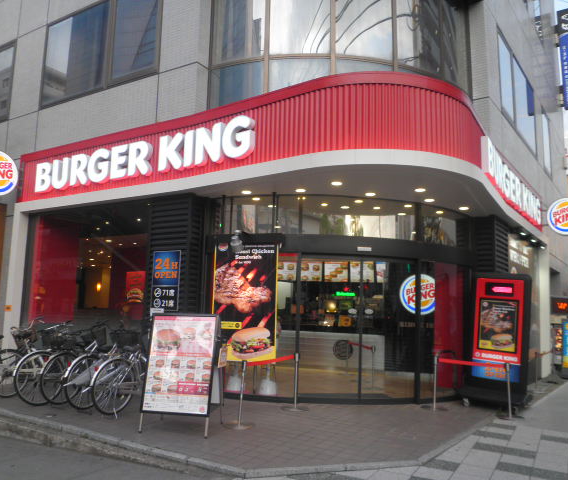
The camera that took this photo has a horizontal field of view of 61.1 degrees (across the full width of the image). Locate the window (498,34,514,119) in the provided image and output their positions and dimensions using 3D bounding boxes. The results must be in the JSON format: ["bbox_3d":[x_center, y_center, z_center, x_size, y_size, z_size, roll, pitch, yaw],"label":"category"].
[{"bbox_3d":[4.776,-3.439,10.295,0.080,1.630,1.090,-6,-11,37],"label":"window"}]

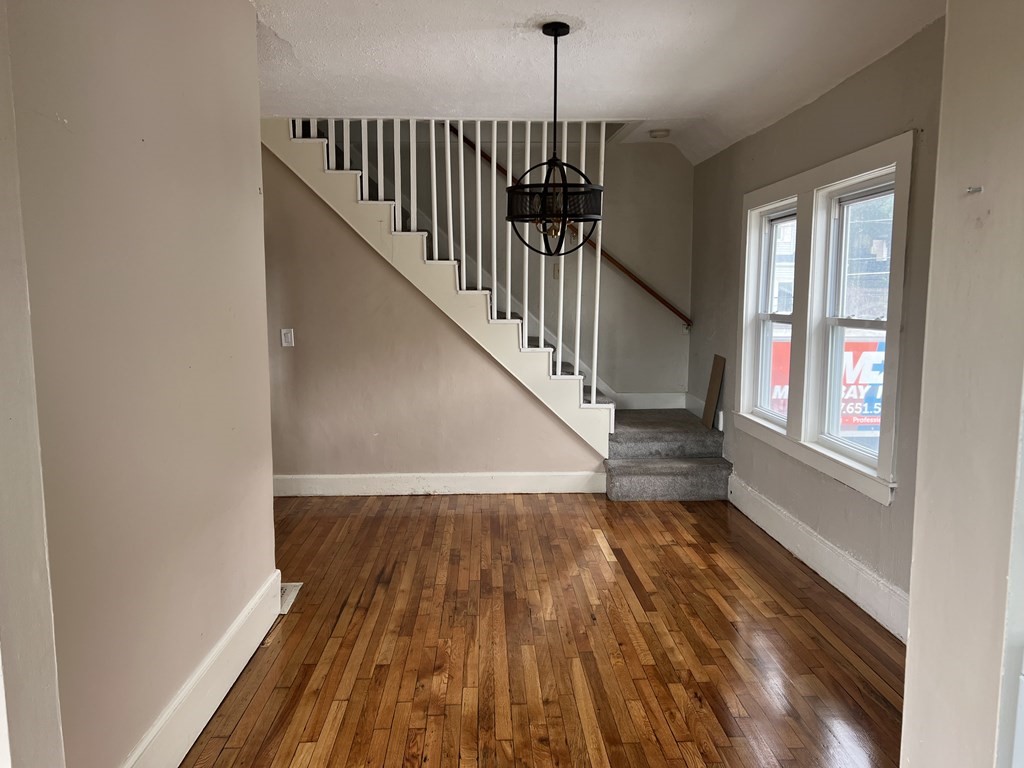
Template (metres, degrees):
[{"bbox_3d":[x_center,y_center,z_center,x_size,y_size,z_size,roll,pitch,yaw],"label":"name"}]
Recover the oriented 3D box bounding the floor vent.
[{"bbox_3d":[-1.123,0.993,3.582,0.231,0.011,0.375,0,7,-3],"label":"floor vent"}]

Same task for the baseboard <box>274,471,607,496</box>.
[{"bbox_3d":[-0.500,0.707,5.495,2.362,0.161,0.020,0,6,-2],"label":"baseboard"}]

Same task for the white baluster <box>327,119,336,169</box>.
[{"bbox_3d":[-1.204,-1.607,5.173,0.037,0.326,0.037,0,7,-3],"label":"white baluster"}]

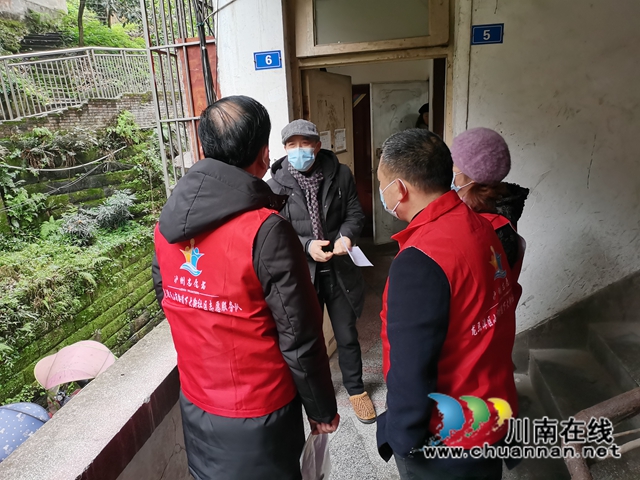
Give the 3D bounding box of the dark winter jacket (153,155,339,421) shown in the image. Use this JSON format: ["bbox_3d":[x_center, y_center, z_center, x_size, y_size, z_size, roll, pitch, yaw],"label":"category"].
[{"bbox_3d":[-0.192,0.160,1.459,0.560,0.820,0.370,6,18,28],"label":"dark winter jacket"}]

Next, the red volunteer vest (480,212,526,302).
[{"bbox_3d":[0.610,0.177,1.924,0.300,0.620,0.450,5,18,27],"label":"red volunteer vest"}]

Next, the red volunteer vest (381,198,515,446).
[{"bbox_3d":[0.376,0.200,1.490,0.320,0.700,0.480,13,22,43],"label":"red volunteer vest"}]

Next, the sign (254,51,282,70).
[{"bbox_3d":[-0.287,-0.997,2.774,0.154,0.093,0.012,1,17,14],"label":"sign"}]

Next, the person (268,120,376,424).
[{"bbox_3d":[0.031,0.206,2.600,0.520,1.630,0.420,-5,16,-8],"label":"person"}]

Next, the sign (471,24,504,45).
[{"bbox_3d":[0.848,-1.038,2.522,0.154,0.093,0.012,1,17,14],"label":"sign"}]

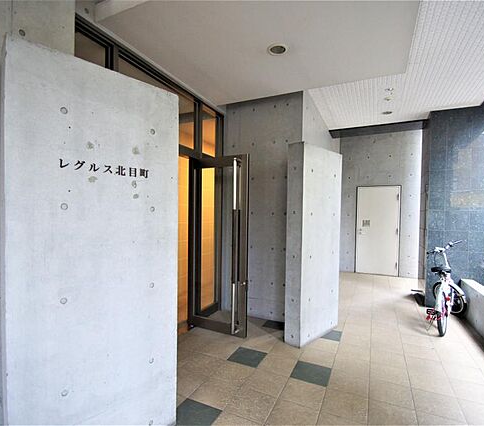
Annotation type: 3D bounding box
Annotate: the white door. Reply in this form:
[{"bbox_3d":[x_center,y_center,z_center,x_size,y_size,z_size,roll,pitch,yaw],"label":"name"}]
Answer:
[{"bbox_3d":[3.107,0.399,6.100,0.890,2.030,0.070,1,1,26],"label":"white door"}]

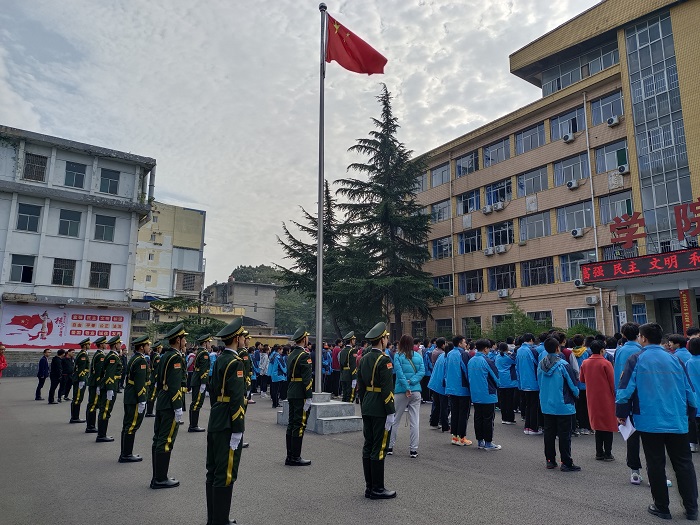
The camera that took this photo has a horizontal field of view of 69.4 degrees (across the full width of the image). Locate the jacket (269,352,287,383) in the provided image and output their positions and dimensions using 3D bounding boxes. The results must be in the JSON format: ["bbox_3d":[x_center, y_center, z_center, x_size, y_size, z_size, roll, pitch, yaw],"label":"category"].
[{"bbox_3d":[-2.037,2.957,14.303,0.320,0.830,0.480,7,-12,-34],"label":"jacket"}]

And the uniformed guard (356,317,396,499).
[{"bbox_3d":[0.281,1.580,5.528,0.350,1.838,0.500,7,-12,-35],"label":"uniformed guard"}]

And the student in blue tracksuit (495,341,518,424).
[{"bbox_3d":[3.417,2.616,11.045,0.360,1.714,0.480,6,-12,-32],"label":"student in blue tracksuit"}]

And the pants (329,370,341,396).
[{"bbox_3d":[-0.462,3.855,16.107,0.280,0.840,0.380,7,-12,-34],"label":"pants"}]

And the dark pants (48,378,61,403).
[{"bbox_3d":[-9.455,4.104,16.175,0.340,0.816,0.380,6,-12,-31],"label":"dark pants"}]

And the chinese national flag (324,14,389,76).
[{"bbox_3d":[0.170,-5.184,11.953,1.460,1.420,0.450,2,-10,-11],"label":"chinese national flag"}]

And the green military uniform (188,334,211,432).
[{"bbox_3d":[-2.919,2.314,9.815,0.330,1.854,0.490,7,-12,-34],"label":"green military uniform"}]

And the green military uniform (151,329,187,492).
[{"bbox_3d":[-2.145,1.658,6.014,0.350,1.853,0.500,7,-12,-33],"label":"green military uniform"}]

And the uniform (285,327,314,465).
[{"bbox_3d":[-0.708,1.827,7.001,0.330,1.840,0.490,7,-12,-34],"label":"uniform"}]

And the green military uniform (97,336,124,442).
[{"bbox_3d":[-4.197,2.196,8.839,0.330,1.785,0.490,7,-12,-34],"label":"green military uniform"}]

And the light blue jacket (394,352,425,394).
[{"bbox_3d":[0.906,1.685,7.694,0.500,0.654,0.320,-3,-10,17],"label":"light blue jacket"}]

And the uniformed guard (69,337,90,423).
[{"bbox_3d":[-6.026,2.618,11.369,0.360,1.821,0.500,7,-12,-33],"label":"uniformed guard"}]

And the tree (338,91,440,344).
[{"bbox_3d":[2.620,-2.546,32.967,7.000,19.654,7.000,0,-10,0],"label":"tree"}]

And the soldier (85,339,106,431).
[{"bbox_3d":[-4.909,2.350,9.781,0.330,1.799,0.490,7,-12,-34],"label":"soldier"}]

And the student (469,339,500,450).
[{"bbox_3d":[2.178,2.116,8.245,0.340,1.725,0.490,7,-12,-33],"label":"student"}]

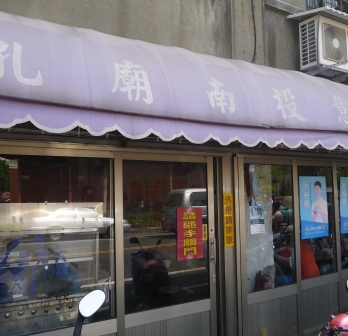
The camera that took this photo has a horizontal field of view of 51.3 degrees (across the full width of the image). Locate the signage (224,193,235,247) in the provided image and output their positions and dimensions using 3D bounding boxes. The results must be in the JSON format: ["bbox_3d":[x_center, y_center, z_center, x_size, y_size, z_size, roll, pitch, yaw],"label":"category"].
[{"bbox_3d":[0.548,0.519,3.617,0.118,0.525,0.010,1,-5,-31],"label":"signage"}]

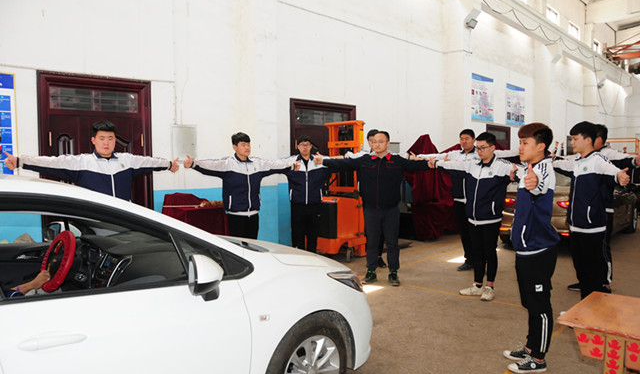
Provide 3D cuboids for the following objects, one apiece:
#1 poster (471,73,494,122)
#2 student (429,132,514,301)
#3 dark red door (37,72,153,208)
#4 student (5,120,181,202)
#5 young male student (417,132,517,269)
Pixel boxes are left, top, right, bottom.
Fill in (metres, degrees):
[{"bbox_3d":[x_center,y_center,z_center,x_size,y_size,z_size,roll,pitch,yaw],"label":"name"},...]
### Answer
[{"bbox_3d":[4.478,-2.453,13.200,0.030,1.270,1.200,4,6,45],"label":"poster"},{"bbox_3d":[1.721,0.290,4.950,0.380,1.750,1.530,-3,5,-32],"label":"student"},{"bbox_3d":[-2.808,-0.139,6.100,0.150,2.500,1.380,4,6,45],"label":"dark red door"},{"bbox_3d":[-1.884,0.342,4.150,0.420,1.800,1.530,4,6,44],"label":"student"},{"bbox_3d":[1.909,0.176,6.200,1.530,1.800,0.370,3,5,38],"label":"young male student"}]

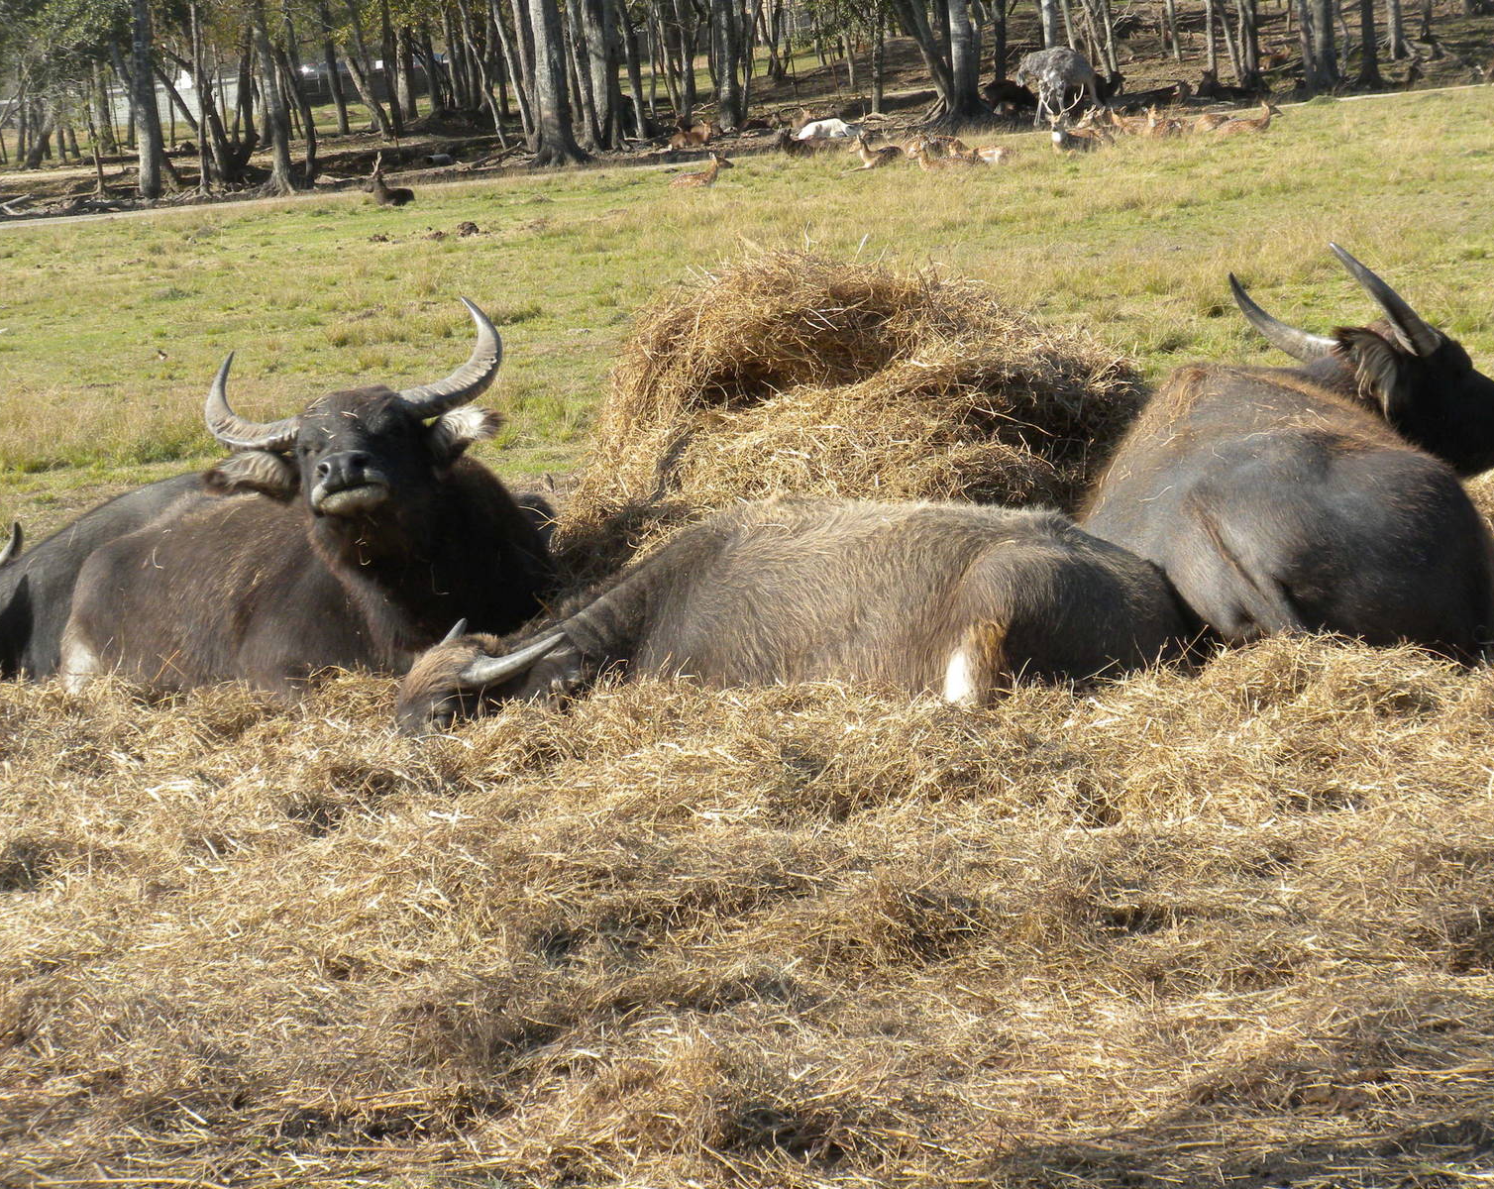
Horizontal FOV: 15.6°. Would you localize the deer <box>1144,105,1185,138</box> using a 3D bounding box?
[{"bbox_3d":[7.977,-9.017,104.000,1.000,0.680,0.420,-8,7,-40],"label":"deer"}]

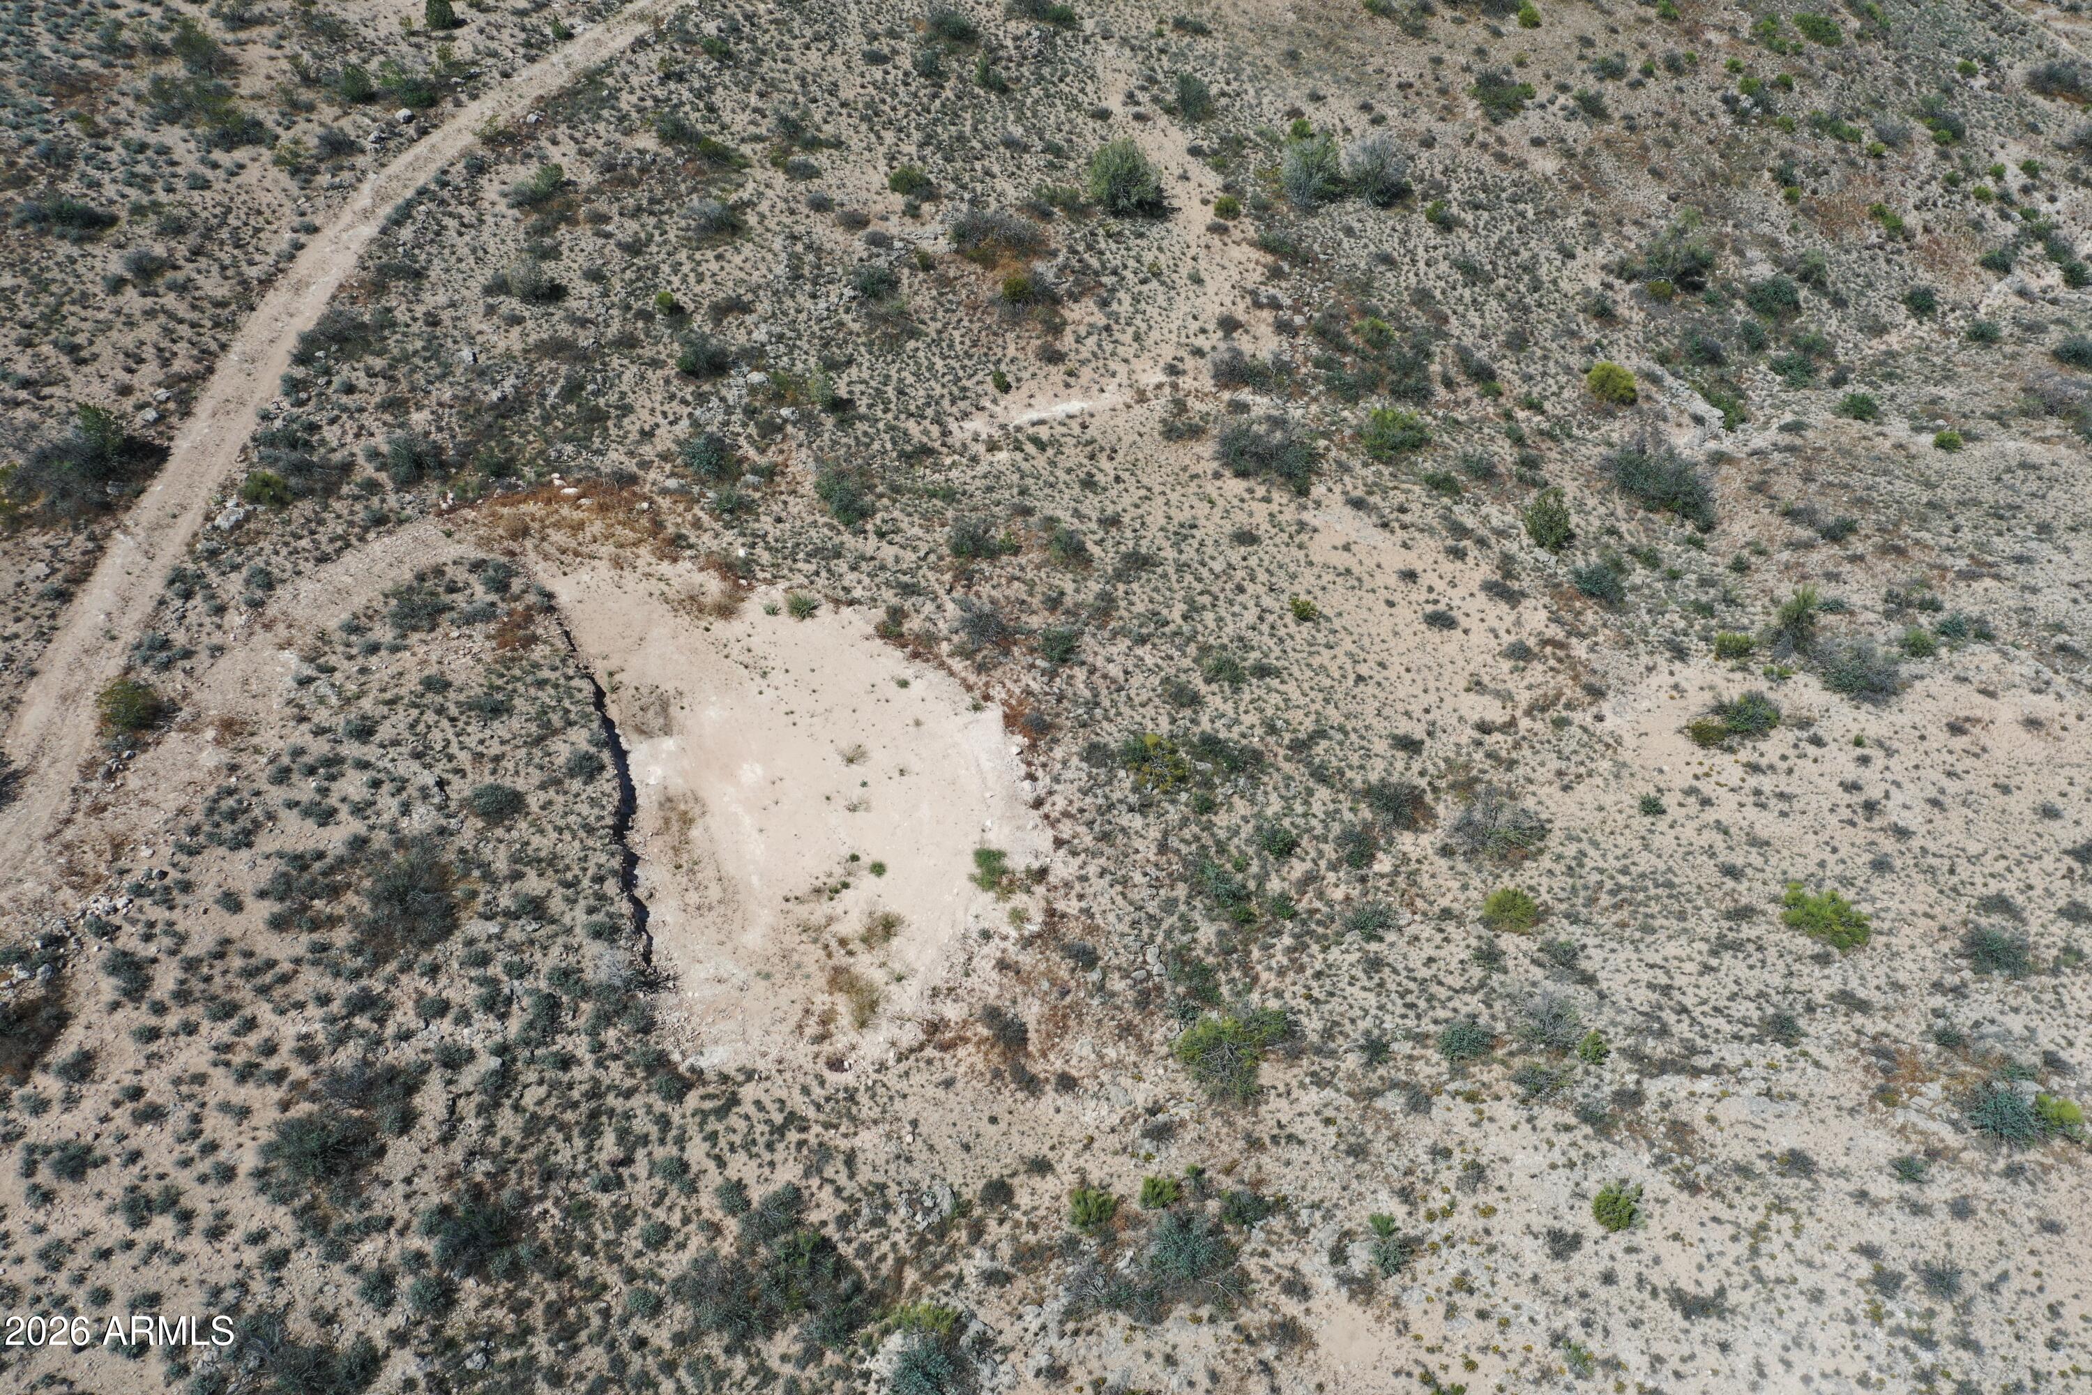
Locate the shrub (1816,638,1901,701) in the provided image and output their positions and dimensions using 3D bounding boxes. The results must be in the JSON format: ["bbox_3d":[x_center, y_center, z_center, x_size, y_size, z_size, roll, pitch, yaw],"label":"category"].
[{"bbox_3d":[27.786,-0.950,55.601,2.904,1.550,2.614,25,48,24],"label":"shrub"}]

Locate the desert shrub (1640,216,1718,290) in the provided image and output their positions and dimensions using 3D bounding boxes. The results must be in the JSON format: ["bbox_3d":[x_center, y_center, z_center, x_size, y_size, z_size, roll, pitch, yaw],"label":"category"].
[{"bbox_3d":[29.060,-20.450,74.940,3.560,3.080,3.380,17,48,16],"label":"desert shrub"}]

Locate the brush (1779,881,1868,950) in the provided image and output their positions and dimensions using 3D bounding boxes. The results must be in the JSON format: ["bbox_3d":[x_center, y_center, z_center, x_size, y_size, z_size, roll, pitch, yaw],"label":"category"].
[{"bbox_3d":[23.660,6.660,49.430,2.540,1.460,2.410,29,52,26],"label":"brush"}]

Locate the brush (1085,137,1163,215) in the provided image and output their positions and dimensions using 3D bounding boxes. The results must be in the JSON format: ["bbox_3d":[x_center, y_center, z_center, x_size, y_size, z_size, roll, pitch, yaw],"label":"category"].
[{"bbox_3d":[4.090,-26.560,83.120,3.750,3.500,3.700,2,49,2],"label":"brush"}]

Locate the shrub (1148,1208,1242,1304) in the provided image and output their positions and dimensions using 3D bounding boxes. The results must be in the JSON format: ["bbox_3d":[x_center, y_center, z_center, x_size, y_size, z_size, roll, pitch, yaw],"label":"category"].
[{"bbox_3d":[4.210,15.900,46.270,2.600,1.950,2.600,0,49,0],"label":"shrub"}]

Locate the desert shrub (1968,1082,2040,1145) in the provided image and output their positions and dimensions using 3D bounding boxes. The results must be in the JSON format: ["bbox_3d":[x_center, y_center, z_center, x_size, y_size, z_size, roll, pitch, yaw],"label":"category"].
[{"bbox_3d":[26.430,11.460,44.890,1.780,1.200,1.870,0,46,0],"label":"desert shrub"}]

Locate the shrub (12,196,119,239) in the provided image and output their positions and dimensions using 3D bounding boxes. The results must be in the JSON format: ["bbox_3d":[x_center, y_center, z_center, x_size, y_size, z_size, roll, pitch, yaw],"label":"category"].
[{"bbox_3d":[-47.714,-23.291,78.968,5.235,2.356,3.665,-24,48,-23],"label":"shrub"}]

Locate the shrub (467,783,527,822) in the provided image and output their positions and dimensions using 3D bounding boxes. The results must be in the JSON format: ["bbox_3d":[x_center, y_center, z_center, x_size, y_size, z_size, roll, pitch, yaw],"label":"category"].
[{"bbox_3d":[-16.774,3.192,49.624,1.760,1.060,1.310,0,46,0],"label":"shrub"}]

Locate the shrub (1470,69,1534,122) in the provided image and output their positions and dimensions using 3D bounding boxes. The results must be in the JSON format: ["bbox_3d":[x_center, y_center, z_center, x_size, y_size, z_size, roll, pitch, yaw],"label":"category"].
[{"bbox_3d":[24.280,-32.090,86.650,3.330,2.690,3.160,12,47,11],"label":"shrub"}]

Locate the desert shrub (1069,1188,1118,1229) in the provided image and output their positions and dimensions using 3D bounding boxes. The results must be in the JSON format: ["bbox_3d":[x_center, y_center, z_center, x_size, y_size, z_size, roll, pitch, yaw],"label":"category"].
[{"bbox_3d":[1.209,13.010,41.496,1.180,0.890,1.130,0,46,0],"label":"desert shrub"}]

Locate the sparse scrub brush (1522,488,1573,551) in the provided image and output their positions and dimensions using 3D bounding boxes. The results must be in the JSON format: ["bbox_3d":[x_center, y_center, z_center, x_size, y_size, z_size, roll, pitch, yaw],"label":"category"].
[{"bbox_3d":[18.891,-6.710,61.258,1.908,2.259,1.812,15,45,15],"label":"sparse scrub brush"}]

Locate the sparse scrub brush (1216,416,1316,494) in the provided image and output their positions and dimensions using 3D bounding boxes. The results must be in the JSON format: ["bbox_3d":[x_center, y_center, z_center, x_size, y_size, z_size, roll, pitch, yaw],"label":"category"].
[{"bbox_3d":[8.733,-9.610,64.397,3.946,2.219,3.551,6,43,7],"label":"sparse scrub brush"}]

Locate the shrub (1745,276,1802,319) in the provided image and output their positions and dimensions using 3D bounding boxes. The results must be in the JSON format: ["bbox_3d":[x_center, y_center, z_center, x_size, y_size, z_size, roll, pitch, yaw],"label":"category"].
[{"bbox_3d":[34.850,-19.200,77.970,2.660,1.650,2.660,22,52,18],"label":"shrub"}]

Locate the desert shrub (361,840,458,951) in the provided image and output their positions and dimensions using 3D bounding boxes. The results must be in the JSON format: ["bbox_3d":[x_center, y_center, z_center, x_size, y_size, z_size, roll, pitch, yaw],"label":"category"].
[{"bbox_3d":[-18.600,5.780,47.530,2.760,3.060,2.620,0,46,0],"label":"desert shrub"}]

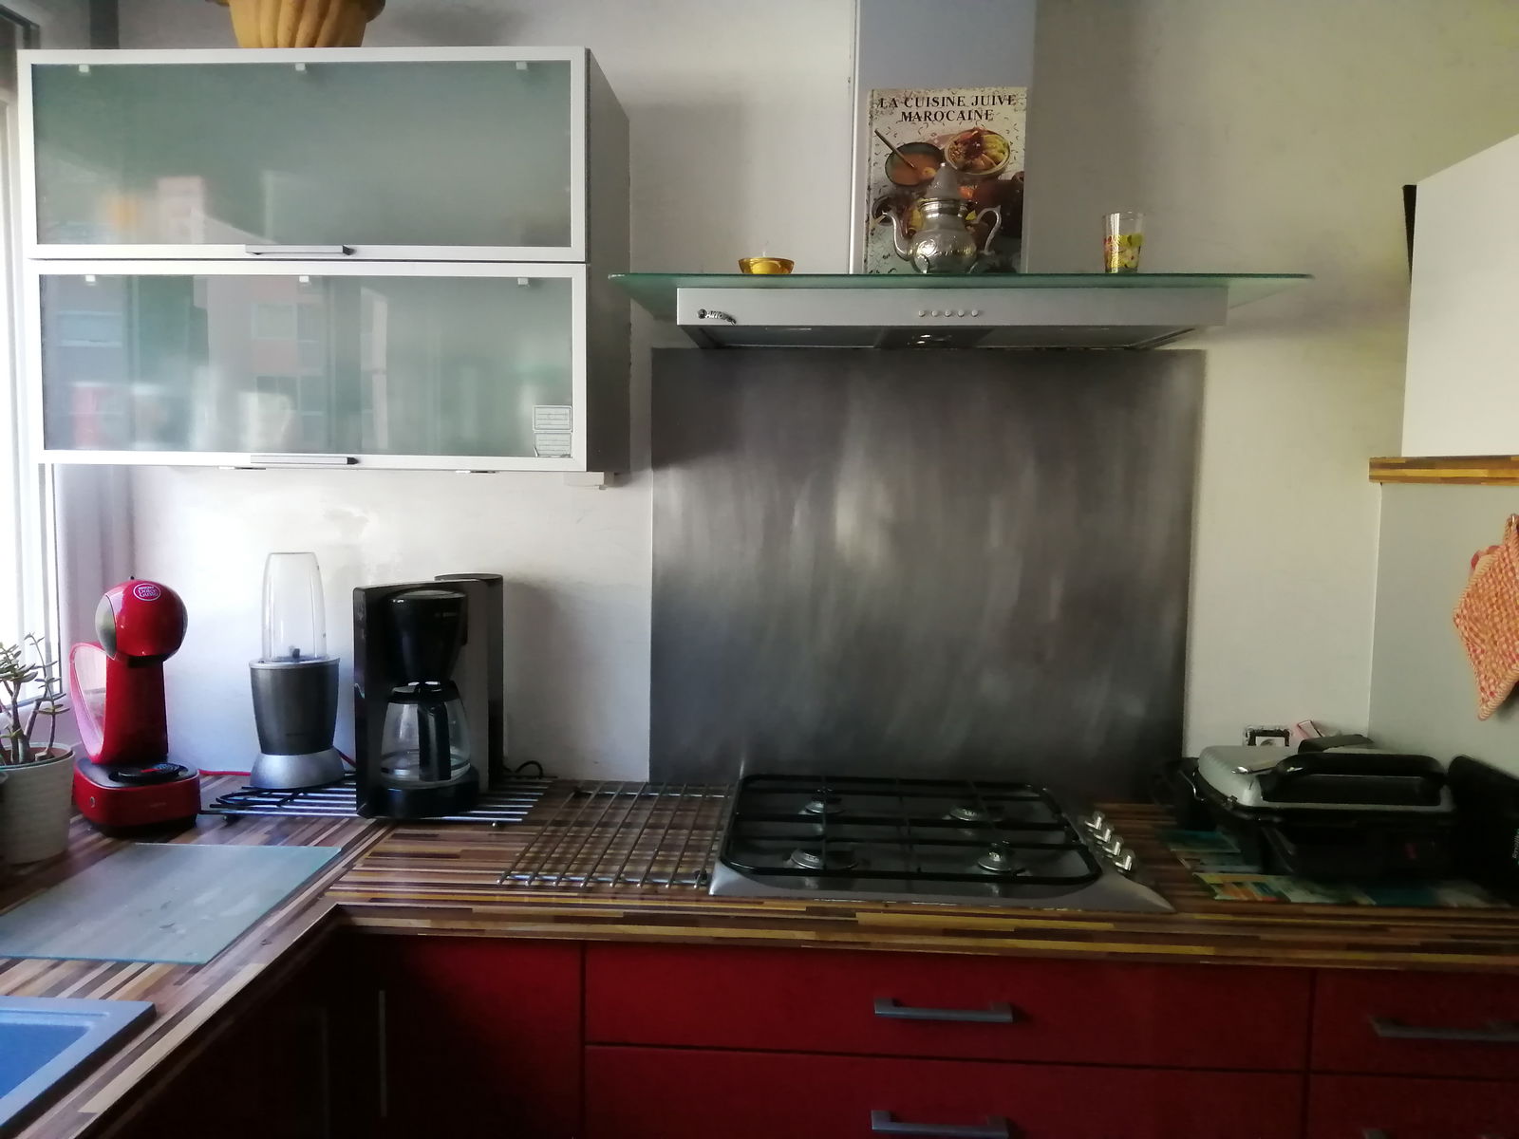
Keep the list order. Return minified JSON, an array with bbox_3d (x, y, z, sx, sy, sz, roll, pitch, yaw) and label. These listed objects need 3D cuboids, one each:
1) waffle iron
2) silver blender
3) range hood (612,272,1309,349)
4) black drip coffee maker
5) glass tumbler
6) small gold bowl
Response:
[{"bbox_3d":[0.802,0.337,1.660,0.275,0.143,0.270,1,5,3],"label":"waffle iron"},{"bbox_3d":[-0.773,0.160,1.909,0.147,0.379,0.147,-1,5,-22],"label":"silver blender"},{"bbox_3d":[0.261,-0.372,1.685,0.900,0.051,0.435,1,5,3],"label":"range hood"},{"bbox_3d":[-0.502,0.192,1.773,0.215,0.346,0.185,-3,6,-35],"label":"black drip coffee maker"},{"bbox_3d":[0.473,-0.420,1.486,0.053,0.085,0.053,1,5,3],"label":"glass tumbler"},{"bbox_3d":[0.009,-0.400,1.523,0.075,0.027,0.075,1,5,0],"label":"small gold bowl"}]

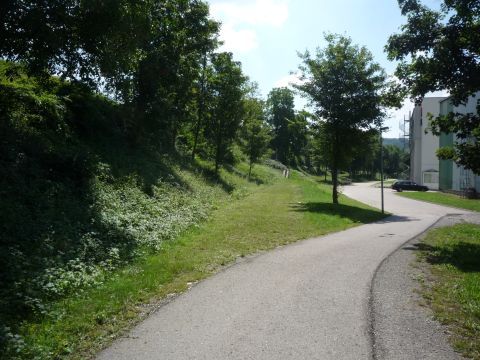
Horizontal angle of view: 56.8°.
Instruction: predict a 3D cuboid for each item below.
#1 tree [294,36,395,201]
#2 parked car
[{"bbox_3d":[6.511,-3.724,27.000,6.100,10.200,5.900,0,0,0],"label":"tree"},{"bbox_3d":[21.903,0.835,57.000,4.500,1.460,1.760,0,0,5],"label":"parked car"}]

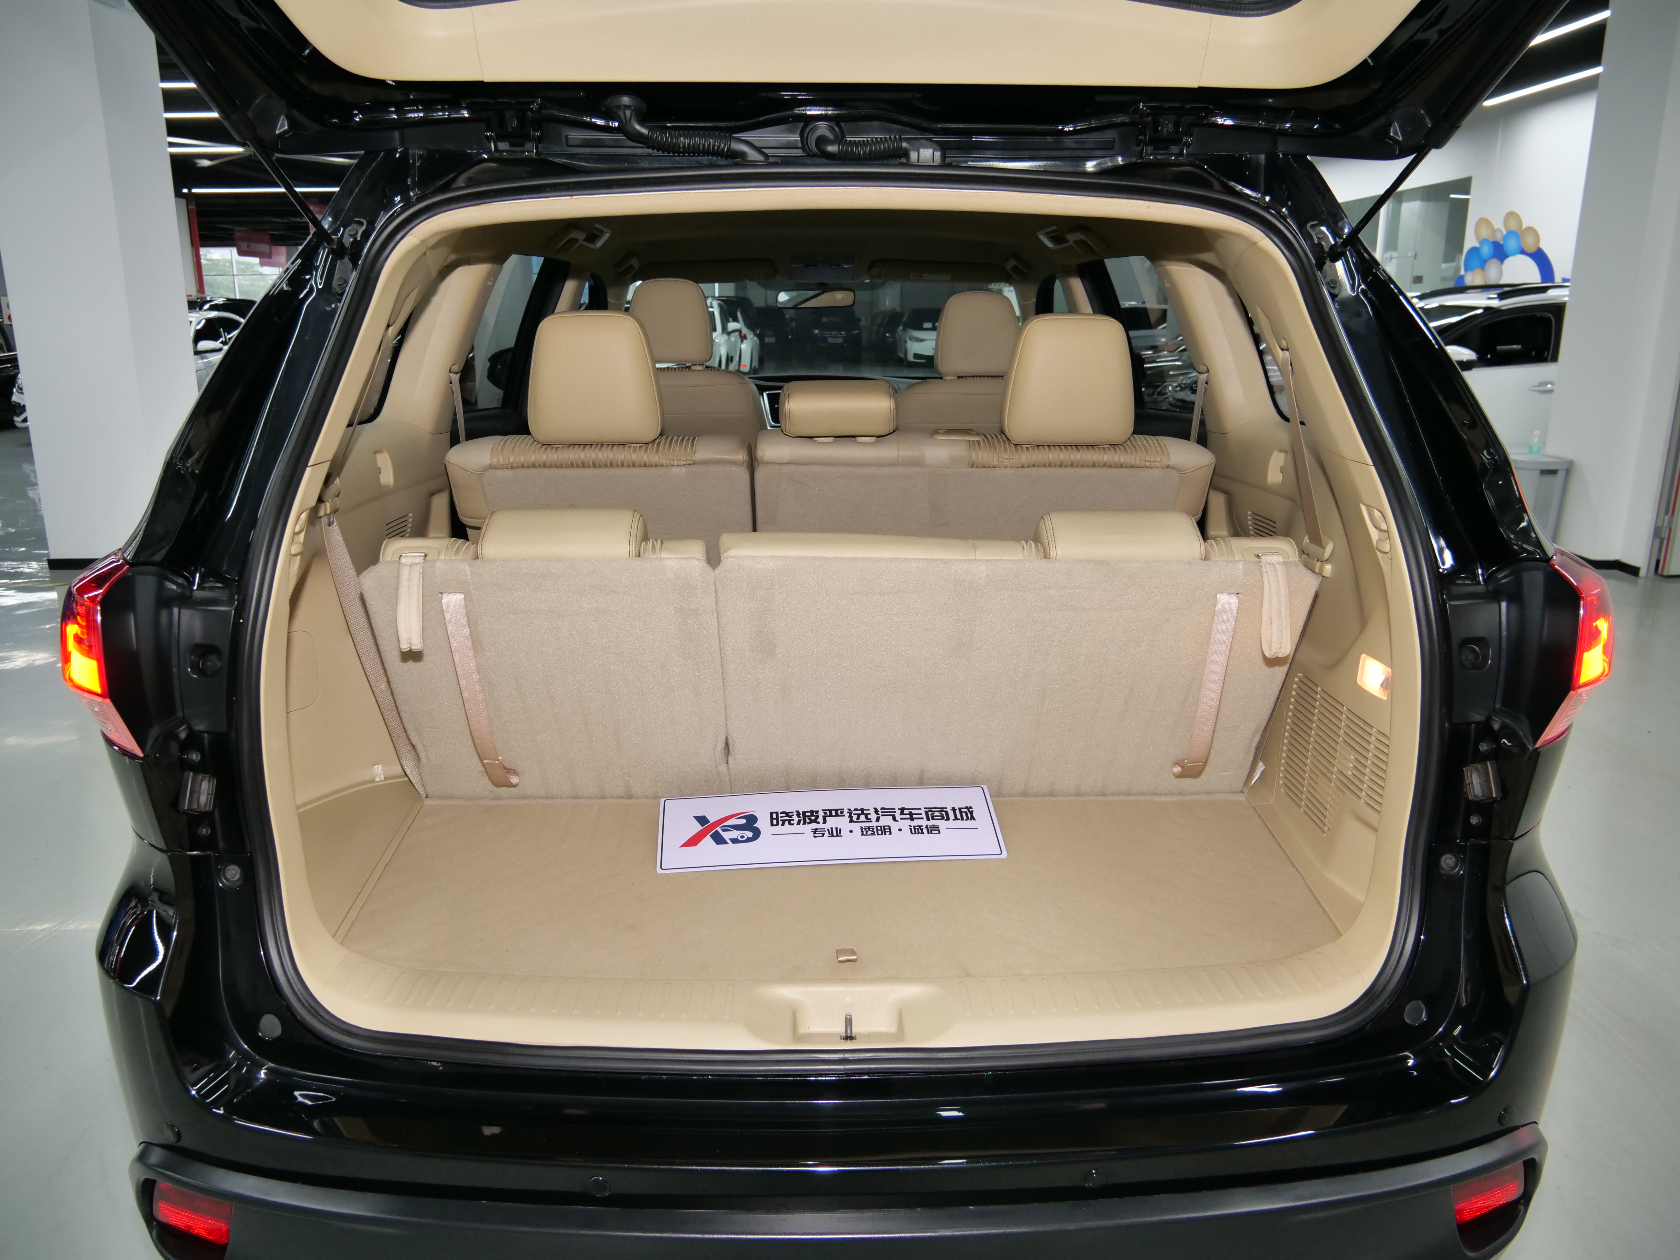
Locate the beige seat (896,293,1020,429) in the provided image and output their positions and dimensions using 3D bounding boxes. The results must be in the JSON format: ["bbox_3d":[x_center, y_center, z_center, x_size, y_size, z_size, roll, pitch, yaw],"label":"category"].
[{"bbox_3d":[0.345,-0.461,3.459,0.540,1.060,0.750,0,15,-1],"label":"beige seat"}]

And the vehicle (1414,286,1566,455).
[{"bbox_3d":[5.850,-2.264,10.730,4.650,1.680,1.850,-3,15,-11],"label":"vehicle"}]

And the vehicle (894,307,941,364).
[{"bbox_3d":[2.810,-8.790,35.122,1.870,1.660,4.650,0,15,0],"label":"vehicle"}]

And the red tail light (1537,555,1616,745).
[{"bbox_3d":[0.790,0.011,1.349,0.140,0.240,0.220,-1,15,-3],"label":"red tail light"}]

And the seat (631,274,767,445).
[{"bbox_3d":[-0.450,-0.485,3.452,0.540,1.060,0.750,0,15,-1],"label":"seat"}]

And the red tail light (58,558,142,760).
[{"bbox_3d":[-0.780,0.019,1.320,0.140,0.240,0.220,0,15,2],"label":"red tail light"}]

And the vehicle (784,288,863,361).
[{"bbox_3d":[-0.250,-10.168,40.032,1.900,1.800,4.800,0,15,0],"label":"vehicle"}]

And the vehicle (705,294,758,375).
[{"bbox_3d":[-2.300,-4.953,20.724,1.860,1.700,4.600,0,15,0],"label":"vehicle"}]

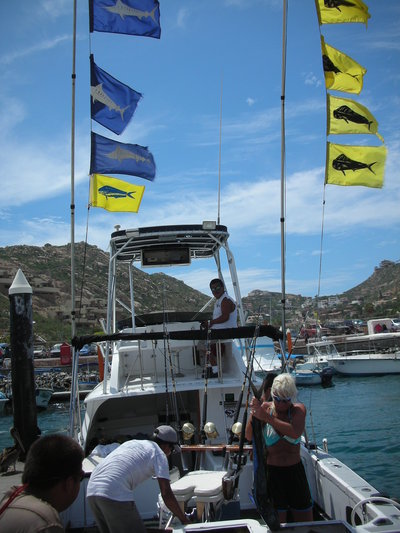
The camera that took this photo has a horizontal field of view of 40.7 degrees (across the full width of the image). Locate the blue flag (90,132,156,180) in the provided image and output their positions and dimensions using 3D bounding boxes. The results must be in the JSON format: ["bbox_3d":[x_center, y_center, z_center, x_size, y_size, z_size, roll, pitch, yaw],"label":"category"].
[{"bbox_3d":[-0.629,-0.898,4.400,0.530,0.370,0.100,4,5,-6],"label":"blue flag"}]

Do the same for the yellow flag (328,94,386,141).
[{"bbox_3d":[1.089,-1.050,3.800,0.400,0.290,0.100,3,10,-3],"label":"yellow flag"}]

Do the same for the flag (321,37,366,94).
[{"bbox_3d":[0.962,-1.343,3.600,0.310,0.350,0.120,0,10,-6],"label":"flag"}]

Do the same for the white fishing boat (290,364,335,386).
[{"bbox_3d":[5.310,5.729,28.200,1.550,1.200,4.300,4,-11,-38],"label":"white fishing boat"}]

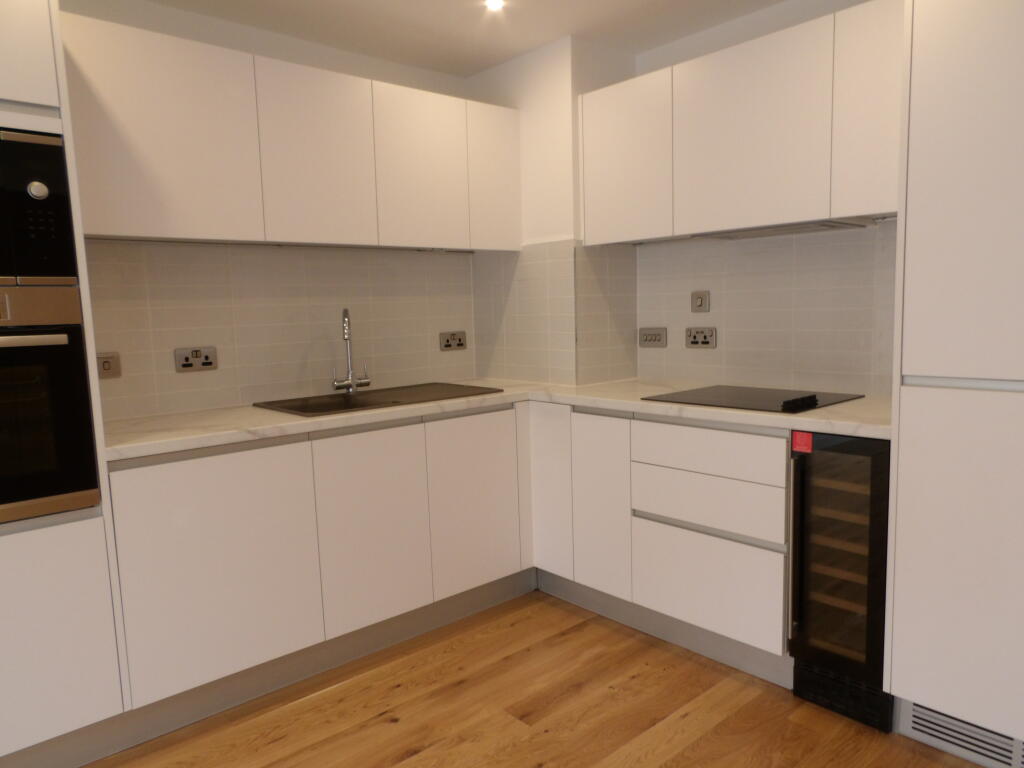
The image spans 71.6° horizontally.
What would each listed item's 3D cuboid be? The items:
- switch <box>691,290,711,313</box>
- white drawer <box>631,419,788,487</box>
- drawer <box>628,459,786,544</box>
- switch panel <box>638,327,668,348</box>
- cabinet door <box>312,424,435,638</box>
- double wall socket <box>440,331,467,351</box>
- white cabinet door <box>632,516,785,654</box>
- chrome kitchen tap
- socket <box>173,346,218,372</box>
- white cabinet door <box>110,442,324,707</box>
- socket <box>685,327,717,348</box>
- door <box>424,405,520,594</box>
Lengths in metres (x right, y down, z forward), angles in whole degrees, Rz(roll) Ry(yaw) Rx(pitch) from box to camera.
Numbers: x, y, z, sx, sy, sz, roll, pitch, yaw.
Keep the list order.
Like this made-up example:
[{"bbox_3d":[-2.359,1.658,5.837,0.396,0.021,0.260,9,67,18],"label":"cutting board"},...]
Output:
[{"bbox_3d":[0.800,-0.348,3.020,0.010,0.087,0.087,-7,8,-41],"label":"switch"},{"bbox_3d":[0.792,0.205,2.521,0.420,0.152,0.593,-7,8,-41],"label":"white drawer"},{"bbox_3d":[0.797,0.371,2.538,0.420,0.175,0.593,-7,8,-41],"label":"drawer"},{"bbox_3d":[0.650,-0.212,3.278,0.012,0.087,0.150,-7,8,-41],"label":"switch panel"},{"bbox_3d":[-0.486,0.511,2.538,0.447,0.690,0.020,-7,8,-41],"label":"cabinet door"},{"bbox_3d":[-0.282,-0.205,3.431,0.148,0.087,0.010,-7,8,-41],"label":"double wall socket"},{"bbox_3d":[0.656,0.670,2.435,0.020,0.330,0.593,-7,8,-41],"label":"white cabinet door"},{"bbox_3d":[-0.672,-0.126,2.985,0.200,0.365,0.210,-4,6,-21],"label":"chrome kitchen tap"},{"bbox_3d":[-1.190,-0.093,2.688,0.149,0.087,0.012,-7,8,-41],"label":"socket"},{"bbox_3d":[-0.879,0.559,2.195,0.598,0.690,0.020,-7,8,-41],"label":"white cabinet door"},{"bbox_3d":[0.806,-0.195,3.034,0.010,0.087,0.148,-7,8,-41],"label":"socket"},{"bbox_3d":[-0.148,0.469,2.832,0.449,0.690,0.020,-7,8,-41],"label":"door"}]

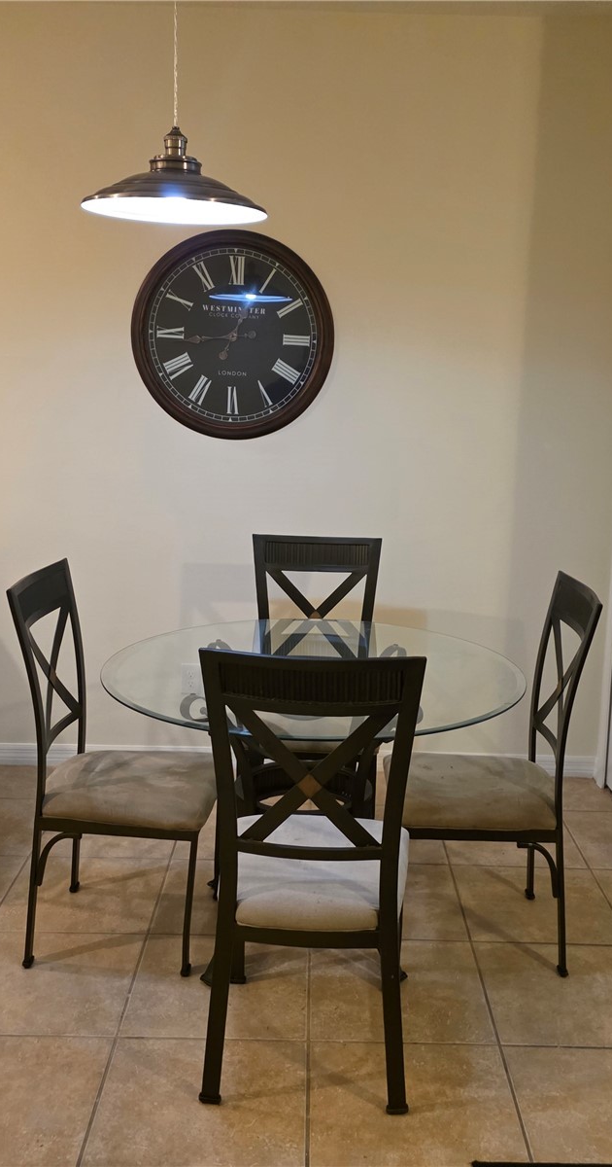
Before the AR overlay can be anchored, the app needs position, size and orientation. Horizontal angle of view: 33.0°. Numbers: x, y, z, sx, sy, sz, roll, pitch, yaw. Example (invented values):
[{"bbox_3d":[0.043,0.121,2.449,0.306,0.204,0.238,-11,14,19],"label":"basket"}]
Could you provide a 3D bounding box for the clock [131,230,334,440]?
[{"bbox_3d":[-0.258,-0.893,3.751,0.735,0.735,0.060,1,12,0],"label":"clock"}]

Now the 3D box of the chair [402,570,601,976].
[{"bbox_3d":[0.481,0.505,2.876,0.510,1.020,0.460,1,12,0],"label":"chair"}]

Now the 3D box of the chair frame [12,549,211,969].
[{"bbox_3d":[-0.471,0.486,2.818,0.510,1.020,0.455,2,12,5],"label":"chair frame"}]

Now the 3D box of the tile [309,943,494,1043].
[{"bbox_3d":[0.235,1.056,2.680,0.455,0.010,0.455,1,12,0],"label":"tile"}]

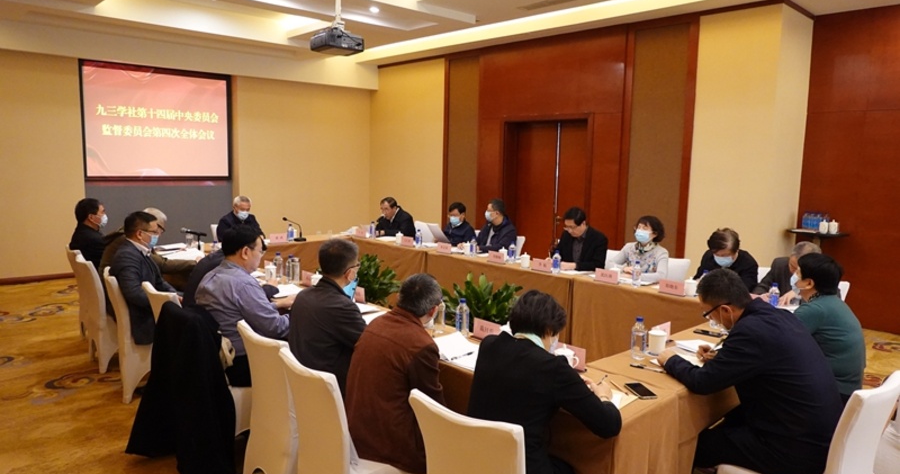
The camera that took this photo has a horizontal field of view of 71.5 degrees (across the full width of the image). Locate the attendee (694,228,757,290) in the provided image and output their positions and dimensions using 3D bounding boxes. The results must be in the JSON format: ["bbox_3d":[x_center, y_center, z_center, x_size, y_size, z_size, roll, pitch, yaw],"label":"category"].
[{"bbox_3d":[2.004,0.540,4.677,0.500,1.200,0.620,8,10,44],"label":"attendee"}]

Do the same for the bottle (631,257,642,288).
[{"bbox_3d":[1.445,0.281,4.815,0.064,0.202,0.064,-6,10,-43],"label":"bottle"}]

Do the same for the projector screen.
[{"bbox_3d":[-4.149,-1.618,9.040,2.070,1.600,0.050,-5,9,-42],"label":"projector screen"}]

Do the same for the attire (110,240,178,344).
[{"bbox_3d":[-2.045,0.308,4.348,0.520,0.680,0.520,-3,8,-31],"label":"attire"}]

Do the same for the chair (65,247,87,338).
[{"bbox_3d":[-3.129,0.513,5.711,0.580,0.910,0.450,-5,9,-44],"label":"chair"}]

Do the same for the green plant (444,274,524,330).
[{"bbox_3d":[0.238,0.699,4.551,0.700,0.860,0.750,-5,9,-42],"label":"green plant"}]

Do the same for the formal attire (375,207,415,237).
[{"bbox_3d":[-0.685,-0.073,7.870,0.550,0.620,0.520,-5,9,-44],"label":"formal attire"}]

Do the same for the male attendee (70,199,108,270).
[{"bbox_3d":[-2.960,0.305,5.489,0.700,1.250,0.530,-5,9,-43],"label":"male attendee"}]

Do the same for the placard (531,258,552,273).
[{"bbox_3d":[0.801,0.246,5.437,0.055,0.100,0.210,-6,10,-43],"label":"placard"}]

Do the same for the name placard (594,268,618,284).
[{"bbox_3d":[1.260,0.315,5.043,0.200,0.098,0.065,6,8,39],"label":"name placard"}]

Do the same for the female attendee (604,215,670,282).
[{"bbox_3d":[1.580,0.451,5.299,0.650,1.270,0.550,-6,10,-43],"label":"female attendee"}]

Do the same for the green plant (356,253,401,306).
[{"bbox_3d":[-0.644,0.573,5.512,0.680,0.840,0.720,-5,9,-42],"label":"green plant"}]

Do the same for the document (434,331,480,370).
[{"bbox_3d":[0.062,0.522,2.945,0.310,0.030,0.380,-5,9,-43],"label":"document"}]

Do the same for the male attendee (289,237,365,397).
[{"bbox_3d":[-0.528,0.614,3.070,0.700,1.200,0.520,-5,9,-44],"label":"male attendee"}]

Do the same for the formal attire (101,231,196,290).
[{"bbox_3d":[-2.541,0.232,5.231,0.610,0.600,0.500,-6,10,-43],"label":"formal attire"}]

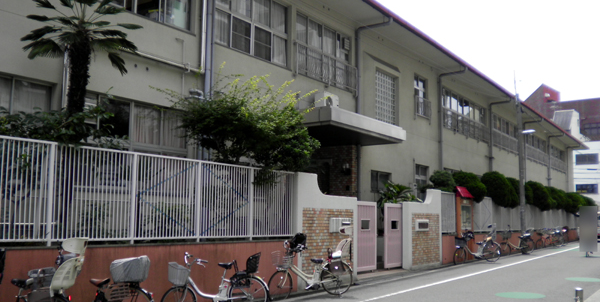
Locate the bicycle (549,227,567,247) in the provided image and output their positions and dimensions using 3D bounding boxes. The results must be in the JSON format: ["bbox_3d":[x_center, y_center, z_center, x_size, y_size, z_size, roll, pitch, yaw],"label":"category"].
[{"bbox_3d":[14.317,4.763,33.600,1.650,1.100,0.580,5,-8,-32],"label":"bicycle"}]

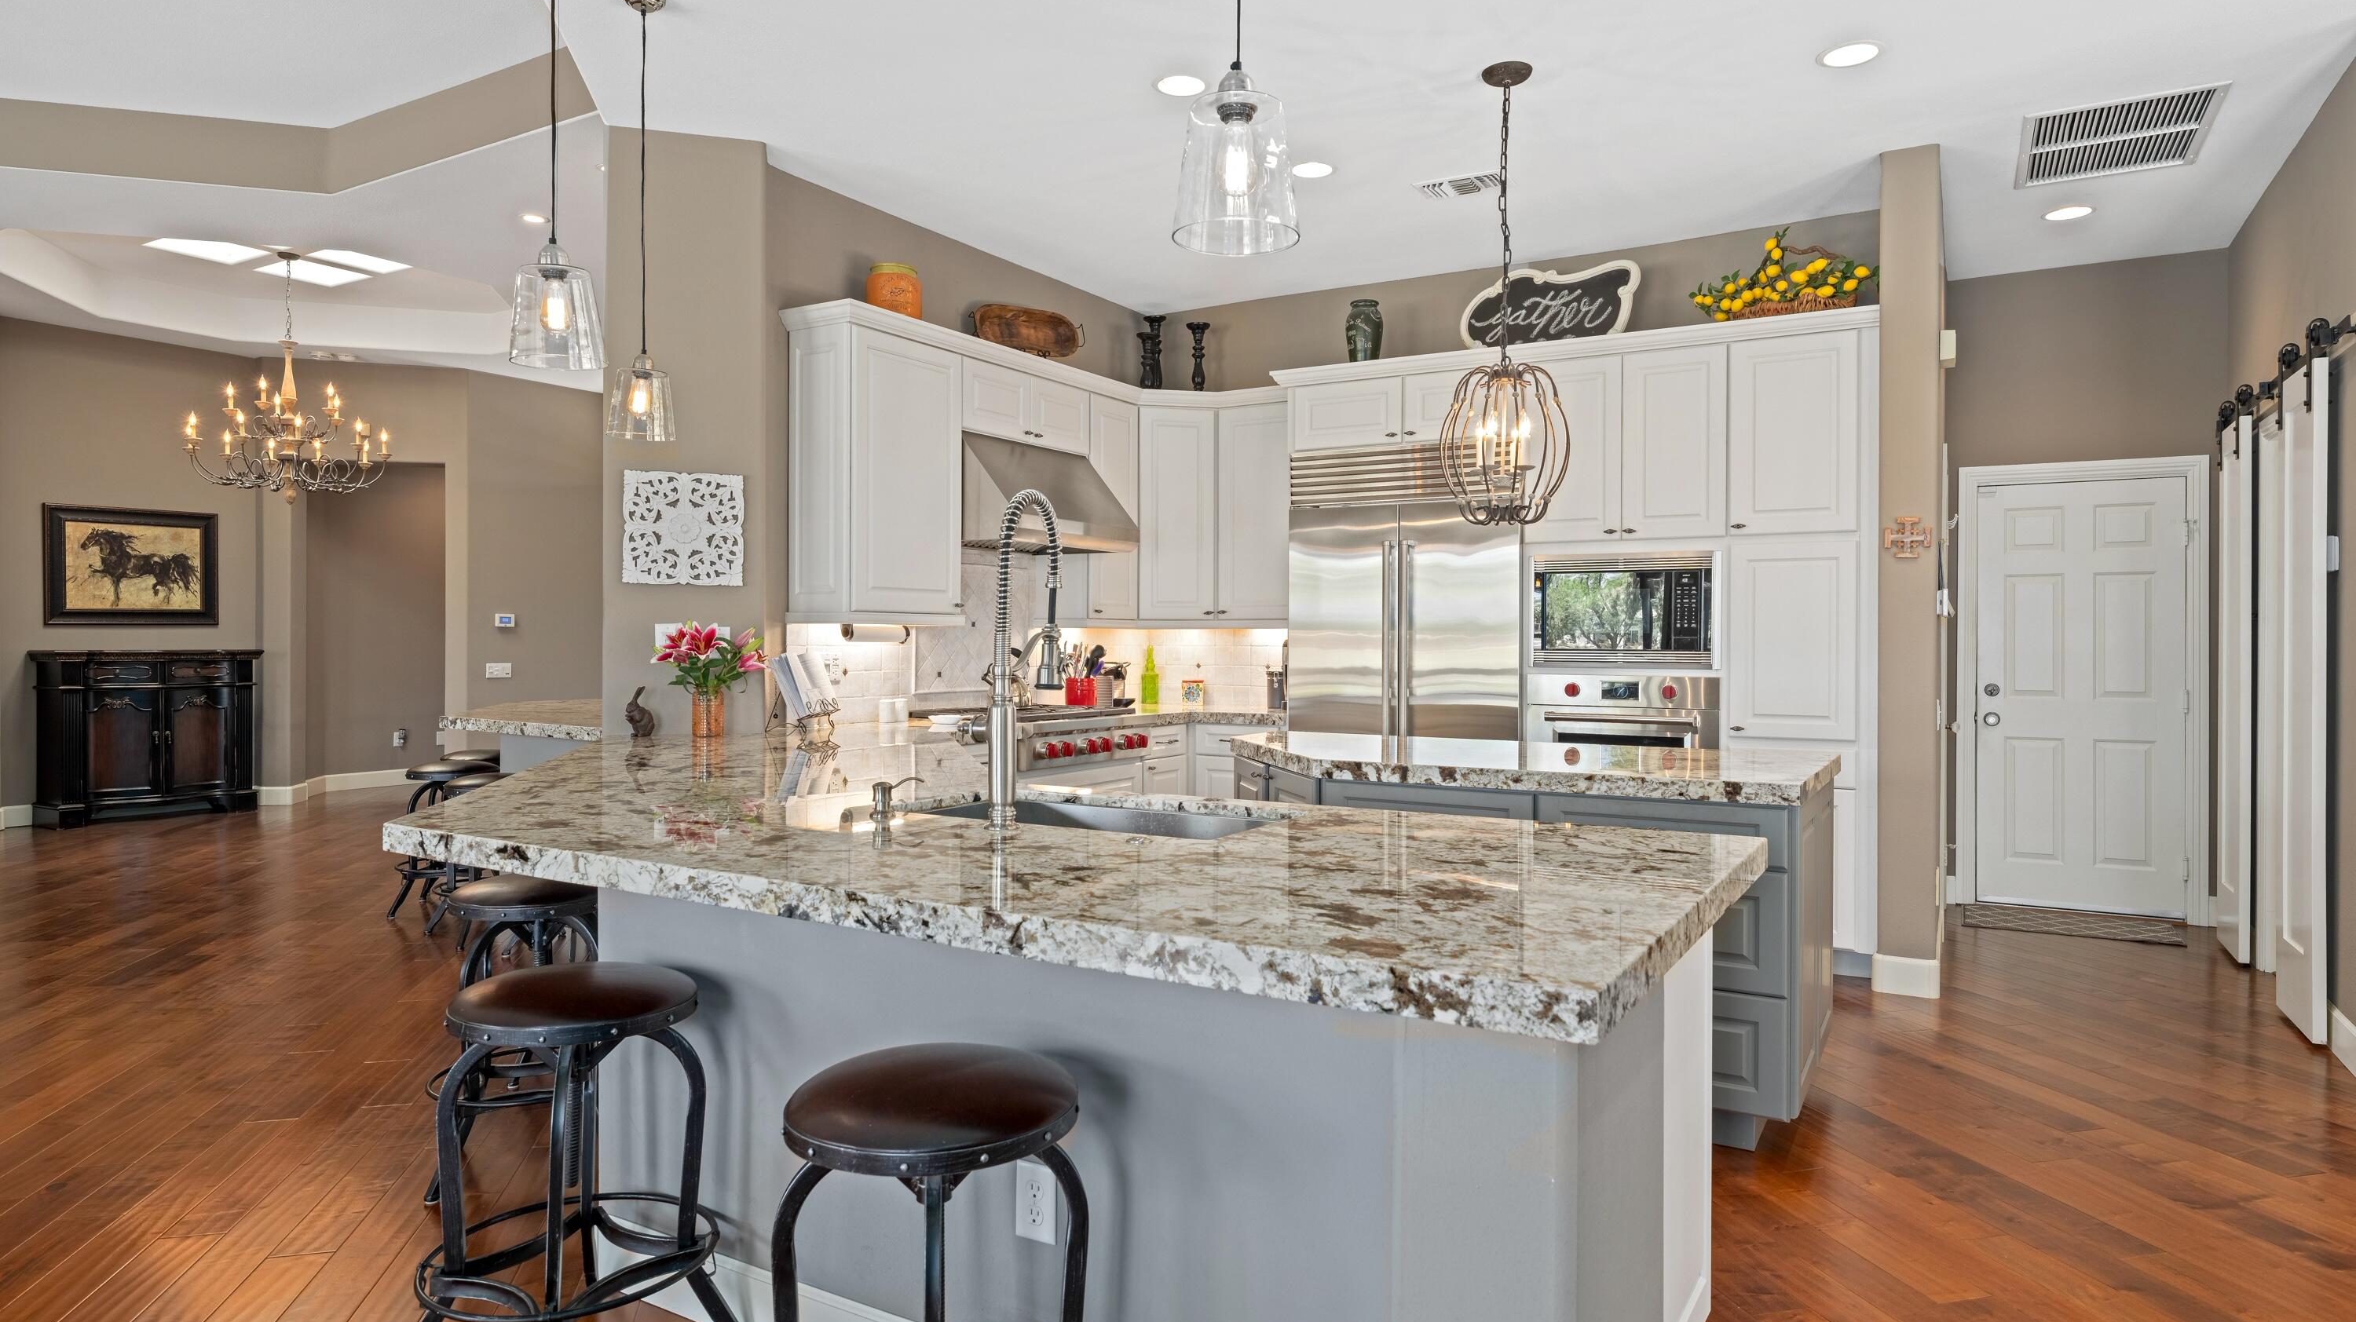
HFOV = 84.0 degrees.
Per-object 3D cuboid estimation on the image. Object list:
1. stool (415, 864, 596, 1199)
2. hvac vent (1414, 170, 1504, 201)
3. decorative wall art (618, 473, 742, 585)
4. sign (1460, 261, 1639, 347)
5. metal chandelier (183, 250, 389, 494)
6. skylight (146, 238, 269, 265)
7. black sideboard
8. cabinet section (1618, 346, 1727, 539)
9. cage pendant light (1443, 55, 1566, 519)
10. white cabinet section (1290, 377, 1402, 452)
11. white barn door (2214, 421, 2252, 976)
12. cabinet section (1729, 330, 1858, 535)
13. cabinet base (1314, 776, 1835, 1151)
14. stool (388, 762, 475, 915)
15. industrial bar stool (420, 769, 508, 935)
[{"bbox_3d":[-1.548,0.884,3.179,0.480,0.660,0.480,0,1,-14],"label":"stool"},{"bbox_3d":[1.126,-1.856,5.125,0.365,0.025,0.225,0,1,31],"label":"hvac vent"},{"bbox_3d":[-1.761,-0.472,4.660,0.410,0.405,0.025,0,1,-14],"label":"decorative wall art"},{"bbox_3d":[1.631,-1.515,5.790,0.808,0.385,0.060,1,1,31],"label":"sign"},{"bbox_3d":[-5.501,-1.743,8.082,1.080,1.500,1.080,1,1,31],"label":"metal chandelier"},{"bbox_3d":[-6.133,-2.608,8.272,0.490,0.030,0.490,0,1,31],"label":"skylight"},{"bbox_3d":[-7.231,0.527,9.244,0.410,1.170,1.250,1,1,31],"label":"black sideboard"},{"bbox_3d":[2.121,-0.863,5.445,0.396,0.743,0.560,1,1,30],"label":"cabinet section"},{"bbox_3d":[1.004,-1.114,4.047,0.395,1.395,0.395,1,1,31],"label":"cage pendant light"},{"bbox_3d":[0.910,-1.113,6.155,0.528,0.287,0.560,1,1,30],"label":"white cabinet section"},{"bbox_3d":[4.242,0.130,5.273,0.040,2.100,0.470,1,1,31],"label":"white barn door"},{"bbox_3d":[2.492,-0.861,5.226,0.447,0.740,0.560,1,1,30],"label":"cabinet section"},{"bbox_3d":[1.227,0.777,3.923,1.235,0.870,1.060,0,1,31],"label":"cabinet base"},{"bbox_3d":[-3.371,0.823,6.106,0.500,0.660,0.500,0,0,-12],"label":"stool"},{"bbox_3d":[-2.840,0.826,5.460,0.460,0.670,0.460,0,1,-14],"label":"industrial bar stool"}]

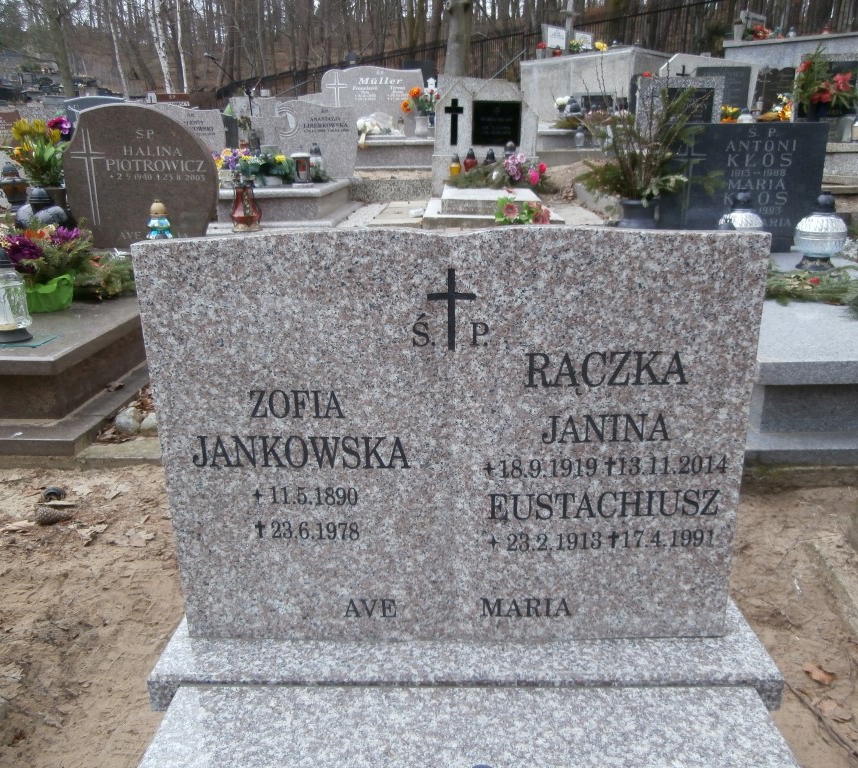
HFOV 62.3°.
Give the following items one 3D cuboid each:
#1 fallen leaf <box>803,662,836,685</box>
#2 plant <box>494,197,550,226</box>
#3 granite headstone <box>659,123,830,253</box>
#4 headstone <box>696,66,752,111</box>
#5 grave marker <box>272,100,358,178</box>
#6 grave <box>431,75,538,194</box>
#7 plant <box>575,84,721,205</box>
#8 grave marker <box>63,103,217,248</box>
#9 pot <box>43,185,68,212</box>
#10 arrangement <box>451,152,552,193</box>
[{"bbox_3d":[0.626,0.460,1.142,0.036,0.017,0.053,-17,23,-39],"label":"fallen leaf"},{"bbox_3d":[0.552,-1.011,4.150,0.320,0.180,0.220,-1,18,2],"label":"plant"},{"bbox_3d":[1.383,-0.872,3.163,0.690,0.550,0.090,0,16,1],"label":"granite headstone"},{"bbox_3d":[2.573,-2.581,6.229,0.460,0.380,0.060,0,17,2],"label":"headstone"},{"bbox_3d":[-0.927,-1.972,5.750,0.690,0.640,0.110,0,18,4],"label":"grave marker"},{"bbox_3d":[0.457,-2.047,5.850,0.850,0.960,0.220,-1,18,2],"label":"grave"},{"bbox_3d":[0.883,-1.010,3.019,0.540,0.450,0.420,0,18,1],"label":"plant"},{"bbox_3d":[-1.241,-0.906,3.118,0.645,0.605,0.080,0,15,3],"label":"grave marker"},{"bbox_3d":[-1.605,-0.722,3.028,0.165,0.240,0.165,0,18,3],"label":"pot"},{"bbox_3d":[0.459,-1.376,4.602,0.660,0.240,0.320,0,18,2],"label":"arrangement"}]

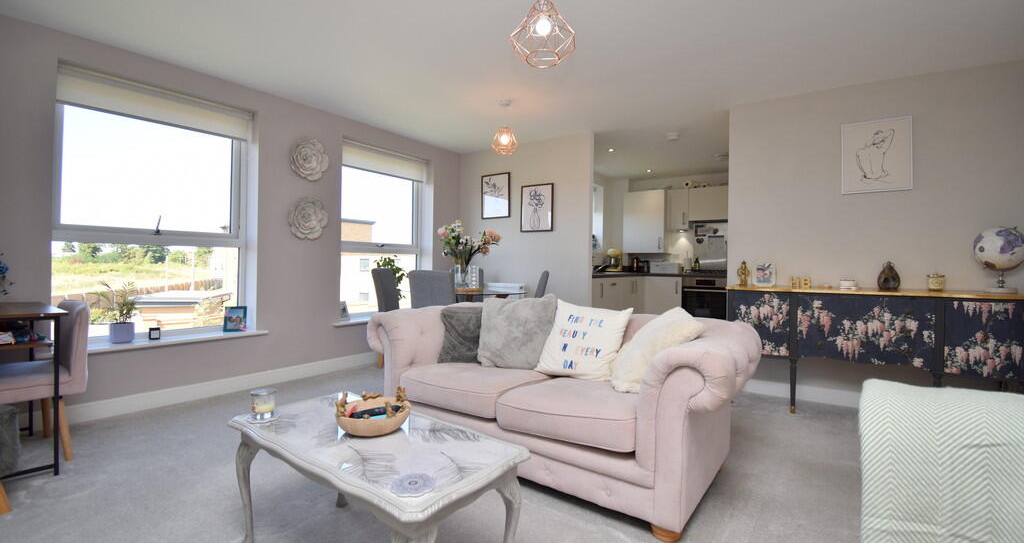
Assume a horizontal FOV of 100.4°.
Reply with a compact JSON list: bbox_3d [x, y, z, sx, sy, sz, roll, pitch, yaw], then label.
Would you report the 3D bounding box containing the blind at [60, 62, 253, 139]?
[{"bbox_3d":[-2.430,-1.149,3.012,0.060,0.235,1.090,2,1,36],"label":"blind"}]

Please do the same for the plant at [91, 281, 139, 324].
[{"bbox_3d":[-2.603,0.203,2.794,0.210,0.280,0.240,2,1,36],"label":"plant"}]

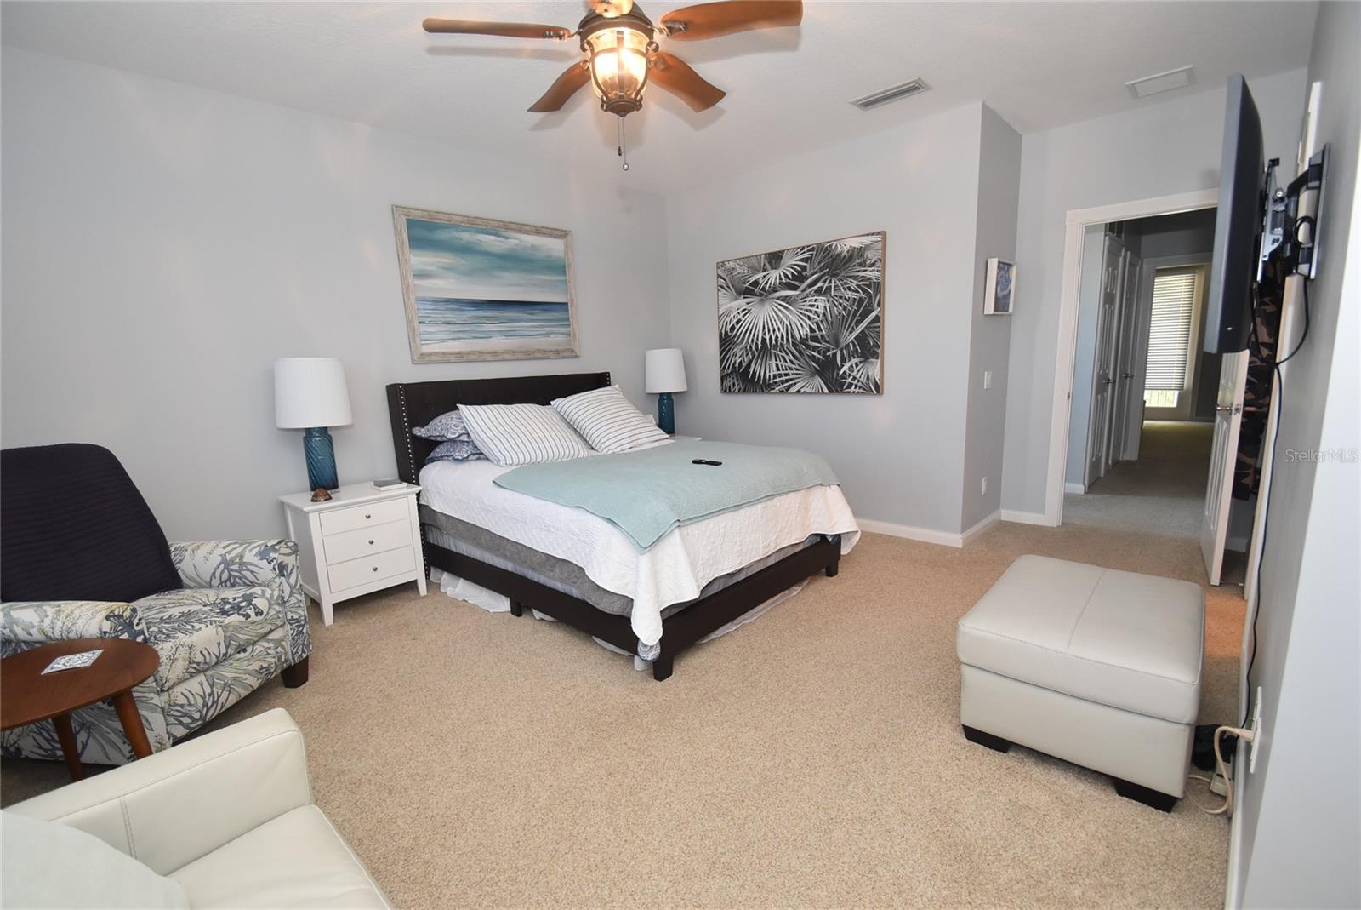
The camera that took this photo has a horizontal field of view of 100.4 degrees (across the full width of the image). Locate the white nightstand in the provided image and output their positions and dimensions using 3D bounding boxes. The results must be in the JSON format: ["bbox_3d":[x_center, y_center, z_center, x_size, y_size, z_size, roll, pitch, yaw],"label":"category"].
[{"bbox_3d":[-1.858,0.525,3.306,0.476,0.636,0.599,8,14,44],"label":"white nightstand"}]

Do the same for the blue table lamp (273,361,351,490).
[{"bbox_3d":[-2.013,-0.142,3.152,0.362,0.744,0.362,8,14,44],"label":"blue table lamp"}]

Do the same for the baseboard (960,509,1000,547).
[{"bbox_3d":[2.115,0.504,3.966,0.015,0.091,0.784,8,14,44],"label":"baseboard"}]

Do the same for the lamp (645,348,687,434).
[{"bbox_3d":[-0.130,-0.557,4.978,0.359,0.744,0.359,-2,10,0],"label":"lamp"}]

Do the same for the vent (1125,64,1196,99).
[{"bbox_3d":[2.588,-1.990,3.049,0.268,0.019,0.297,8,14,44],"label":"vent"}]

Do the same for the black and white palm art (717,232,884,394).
[{"bbox_3d":[0.852,-1.000,4.318,1.434,1.068,0.048,8,14,44],"label":"black and white palm art"}]

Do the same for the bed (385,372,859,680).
[{"bbox_3d":[-0.432,0.132,3.466,2.204,1.226,1.615,6,14,41],"label":"bed"}]

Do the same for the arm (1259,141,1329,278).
[{"bbox_3d":[1.780,-0.670,1.657,0.107,0.335,0.402,8,14,44],"label":"arm"}]

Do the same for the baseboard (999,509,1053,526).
[{"bbox_3d":[2.518,0.453,4.147,0.288,0.088,0.015,8,14,44],"label":"baseboard"}]

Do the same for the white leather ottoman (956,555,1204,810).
[{"bbox_3d":[1.419,0.720,2.007,0.576,0.426,0.791,7,14,42],"label":"white leather ottoman"}]

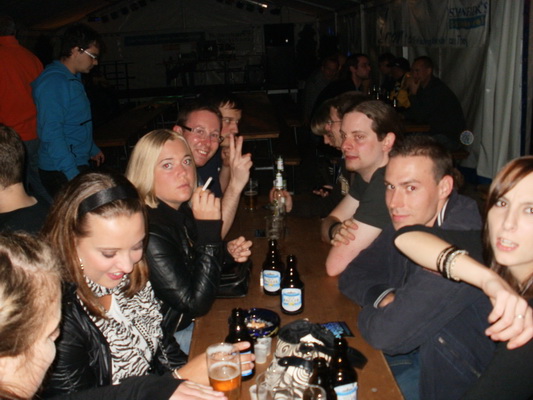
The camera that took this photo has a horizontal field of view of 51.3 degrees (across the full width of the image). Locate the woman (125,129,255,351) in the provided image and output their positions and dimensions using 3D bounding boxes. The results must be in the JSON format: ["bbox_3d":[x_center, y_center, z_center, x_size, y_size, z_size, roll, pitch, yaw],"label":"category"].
[{"bbox_3d":[-0.257,0.428,1.790,0.620,1.300,0.500,1,15,10],"label":"woman"}]

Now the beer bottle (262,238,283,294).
[{"bbox_3d":[0.025,0.217,1.812,0.069,0.171,0.069,-2,15,0],"label":"beer bottle"}]

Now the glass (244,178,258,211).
[{"bbox_3d":[-0.074,-0.027,2.757,0.069,0.156,0.069,-2,15,0],"label":"glass"}]

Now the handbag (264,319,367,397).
[{"bbox_3d":[0.116,0.364,1.341,0.240,0.125,0.190,0,15,5],"label":"handbag"}]

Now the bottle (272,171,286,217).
[{"bbox_3d":[0.062,-0.018,2.574,0.062,0.225,0.062,-2,15,0],"label":"bottle"}]

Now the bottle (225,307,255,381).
[{"bbox_3d":[-0.065,0.345,1.343,0.069,0.171,0.069,-2,15,0],"label":"bottle"}]

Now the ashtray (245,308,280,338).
[{"bbox_3d":[-0.034,0.352,1.567,0.143,0.040,0.143,-2,15,0],"label":"ashtray"}]

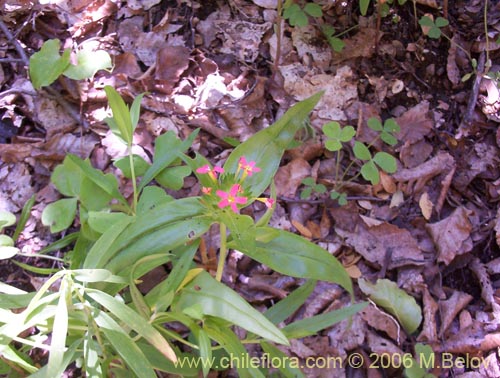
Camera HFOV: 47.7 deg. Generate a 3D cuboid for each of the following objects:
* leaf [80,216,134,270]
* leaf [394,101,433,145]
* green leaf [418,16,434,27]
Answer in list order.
[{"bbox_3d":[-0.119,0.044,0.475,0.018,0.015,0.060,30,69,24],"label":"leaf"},{"bbox_3d":[0.141,-0.058,0.481,0.036,0.010,0.048,39,64,24],"label":"leaf"},{"bbox_3d":[0.163,-0.152,0.520,0.016,0.003,0.014,28,59,18],"label":"green leaf"}]

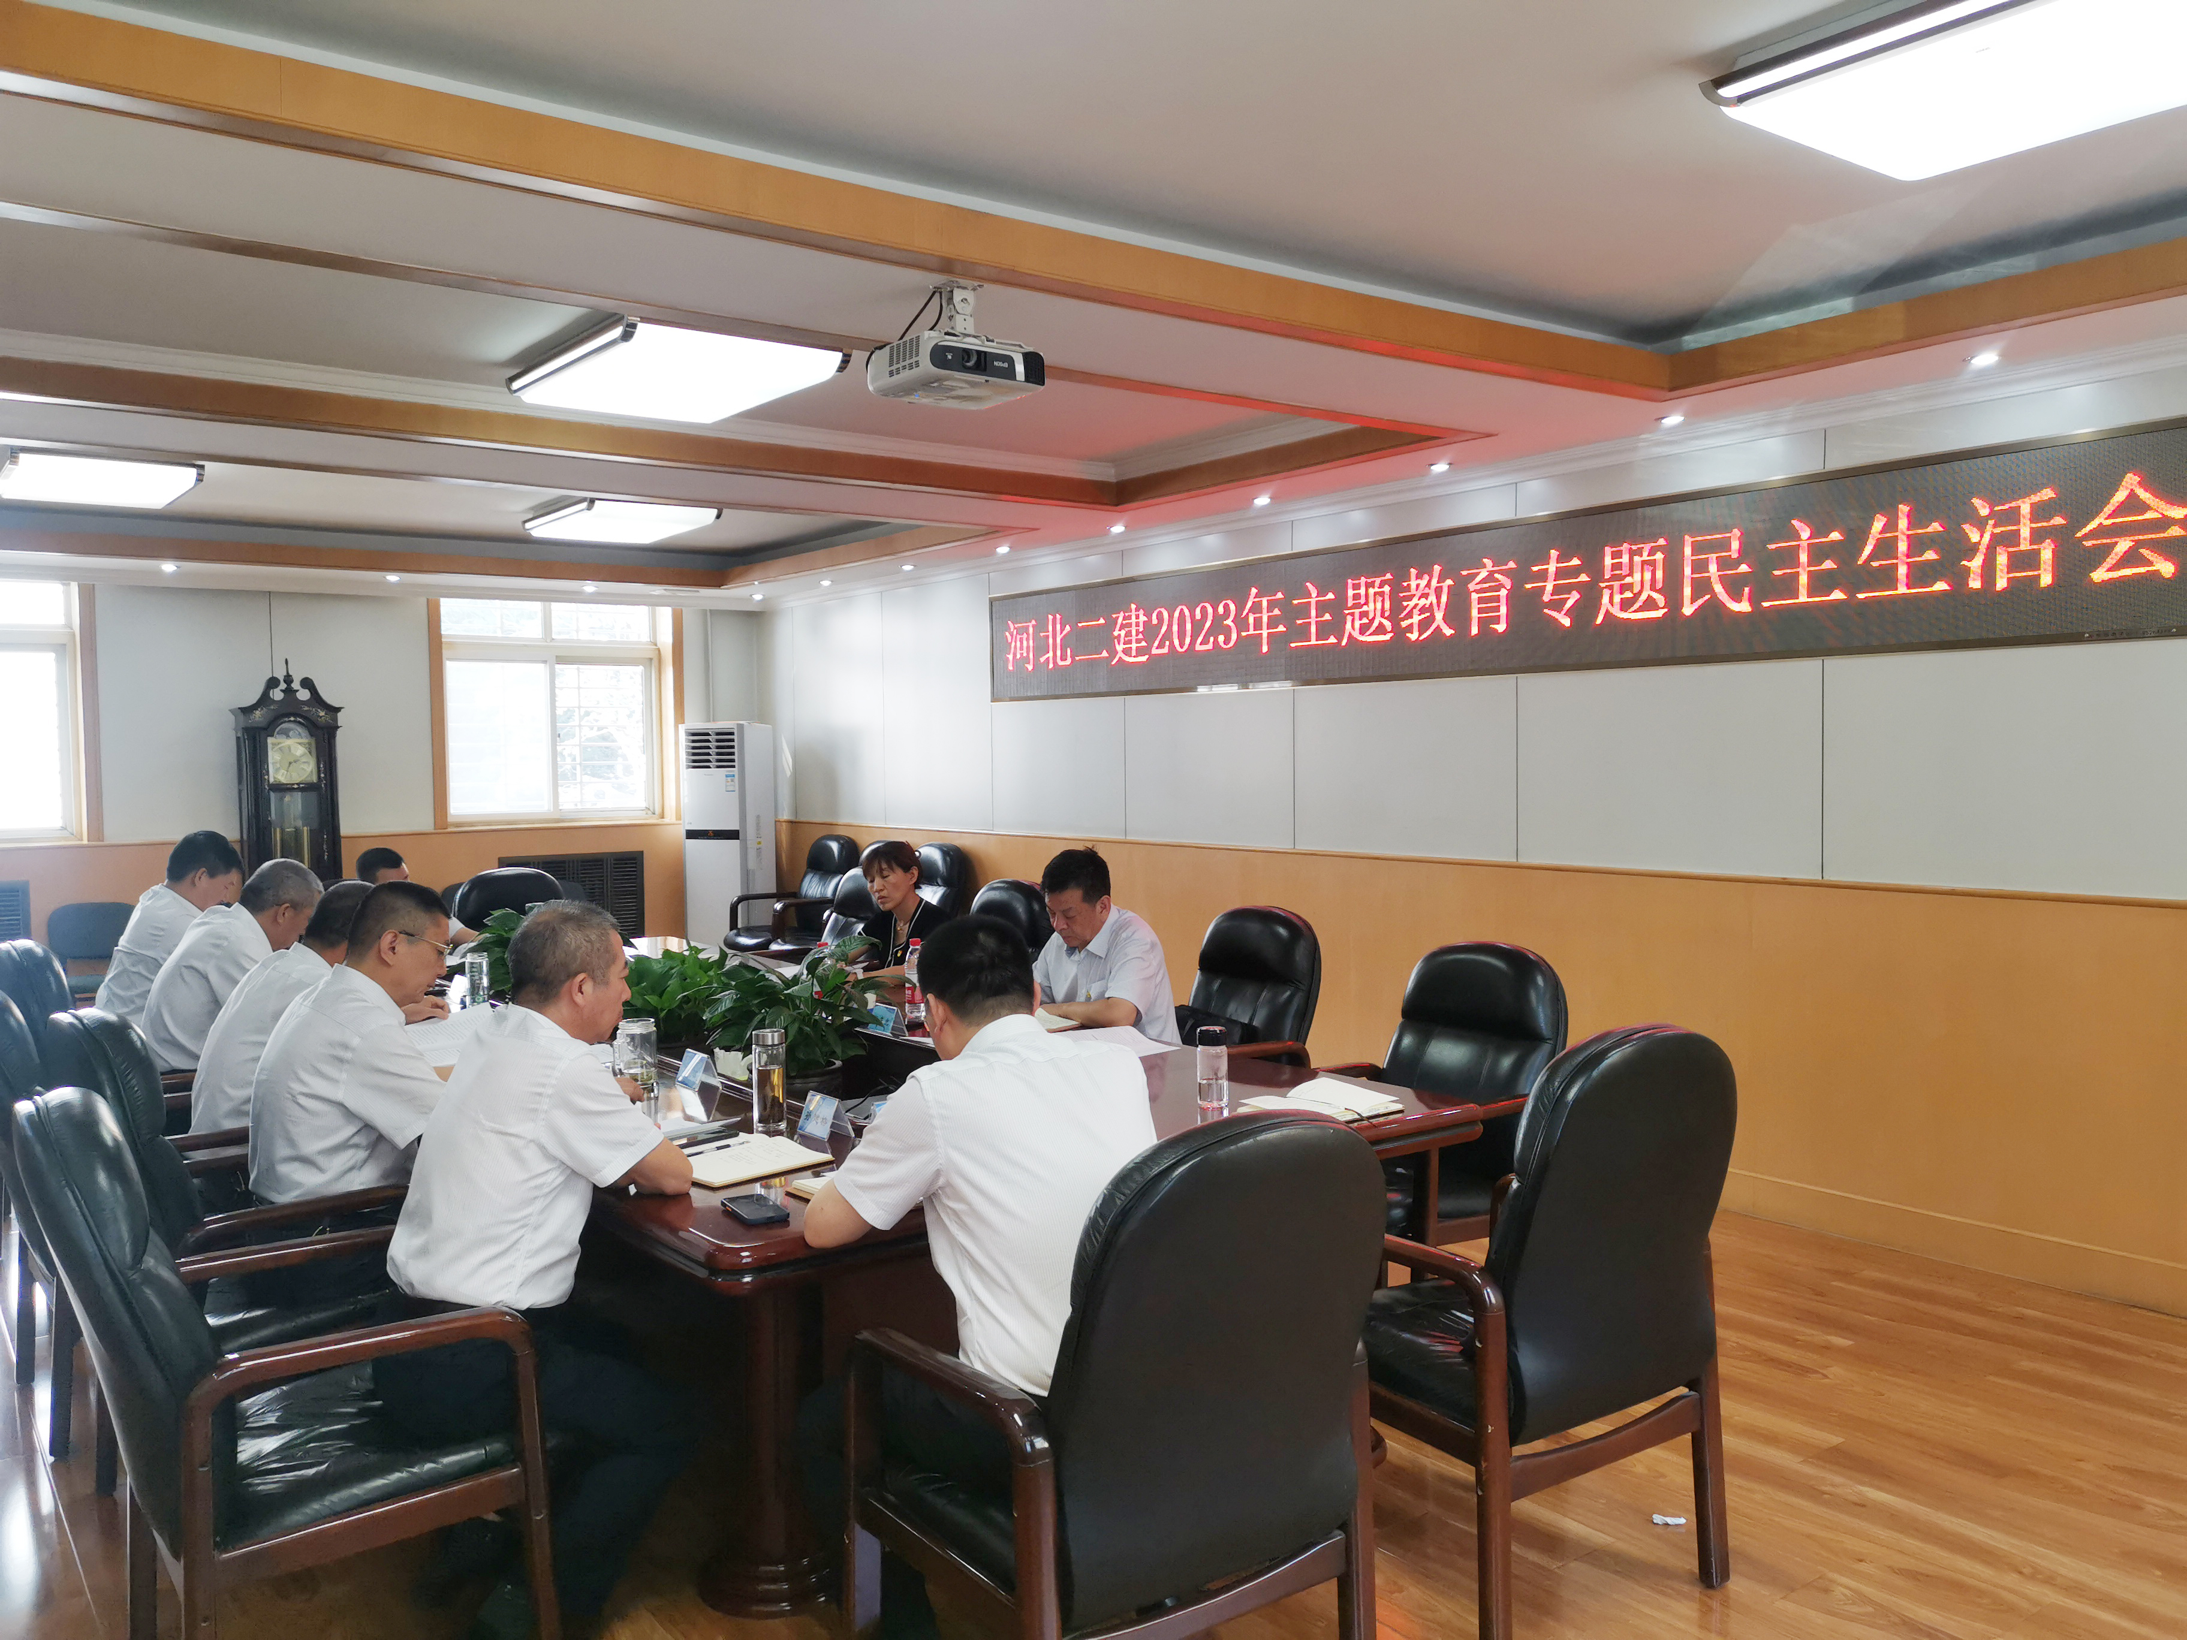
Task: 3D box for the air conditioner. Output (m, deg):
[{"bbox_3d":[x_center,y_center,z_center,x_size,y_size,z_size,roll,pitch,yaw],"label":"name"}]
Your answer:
[{"bbox_3d":[-2.372,0.275,11.151,0.500,1.790,0.360,1,3,30],"label":"air conditioner"}]

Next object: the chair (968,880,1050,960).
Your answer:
[{"bbox_3d":[-0.541,0.783,6.408,0.700,1.080,0.630,-2,3,-36],"label":"chair"}]

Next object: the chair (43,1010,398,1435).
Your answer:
[{"bbox_3d":[-1.777,0.899,3.592,0.700,1.080,0.630,-2,3,-36],"label":"chair"}]

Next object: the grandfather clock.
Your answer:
[{"bbox_3d":[-4.614,0.165,9.787,0.530,2.165,0.330,-2,3,-36],"label":"grandfather clock"}]

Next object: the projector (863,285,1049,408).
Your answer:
[{"bbox_3d":[-0.317,-1.111,3.925,0.320,0.250,0.290,-2,3,-36],"label":"projector"}]

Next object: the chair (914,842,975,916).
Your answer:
[{"bbox_3d":[-1.037,0.679,9.261,0.700,1.080,0.630,-2,3,-36],"label":"chair"}]

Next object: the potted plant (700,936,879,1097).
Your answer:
[{"bbox_3d":[-0.777,0.597,4.497,0.480,0.560,0.480,-2,3,-36],"label":"potted plant"}]

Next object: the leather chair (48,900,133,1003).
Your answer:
[{"bbox_3d":[-5.046,0.853,8.701,0.490,0.840,0.580,-2,3,-36],"label":"leather chair"}]

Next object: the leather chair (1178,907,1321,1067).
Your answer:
[{"bbox_3d":[0.304,0.830,5.275,0.680,1.070,0.640,-2,3,-36],"label":"leather chair"}]

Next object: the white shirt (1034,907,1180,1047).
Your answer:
[{"bbox_3d":[0.032,0.521,5.191,0.480,0.510,0.420,1,3,42],"label":"white shirt"}]

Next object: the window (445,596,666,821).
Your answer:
[{"bbox_3d":[-3.407,-0.680,10.912,1.500,1.390,0.140,-2,3,-36],"label":"window"}]

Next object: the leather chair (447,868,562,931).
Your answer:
[{"bbox_3d":[-2.519,0.758,7.618,0.620,1.070,0.700,-2,3,-36],"label":"leather chair"}]

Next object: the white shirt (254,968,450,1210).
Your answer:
[{"bbox_3d":[-1.610,0.567,3.689,0.420,0.510,0.480,-3,3,-45],"label":"white shirt"}]

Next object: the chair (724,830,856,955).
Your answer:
[{"bbox_3d":[-1.816,0.646,10.314,0.700,1.080,0.630,-2,3,-36],"label":"chair"}]

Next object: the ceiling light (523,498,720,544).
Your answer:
[{"bbox_3d":[-2.449,-1.562,8.833,0.730,0.100,1.050,-2,3,-36],"label":"ceiling light"}]

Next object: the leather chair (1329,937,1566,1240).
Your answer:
[{"bbox_3d":[0.859,0.858,4.496,0.680,1.060,0.640,-2,3,-36],"label":"leather chair"}]

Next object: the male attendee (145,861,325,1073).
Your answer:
[{"bbox_3d":[-2.494,0.749,5.210,0.750,1.270,0.520,-2,3,-36],"label":"male attendee"}]

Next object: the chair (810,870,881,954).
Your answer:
[{"bbox_3d":[-1.234,0.767,7.371,0.680,1.070,0.640,-2,3,-36],"label":"chair"}]

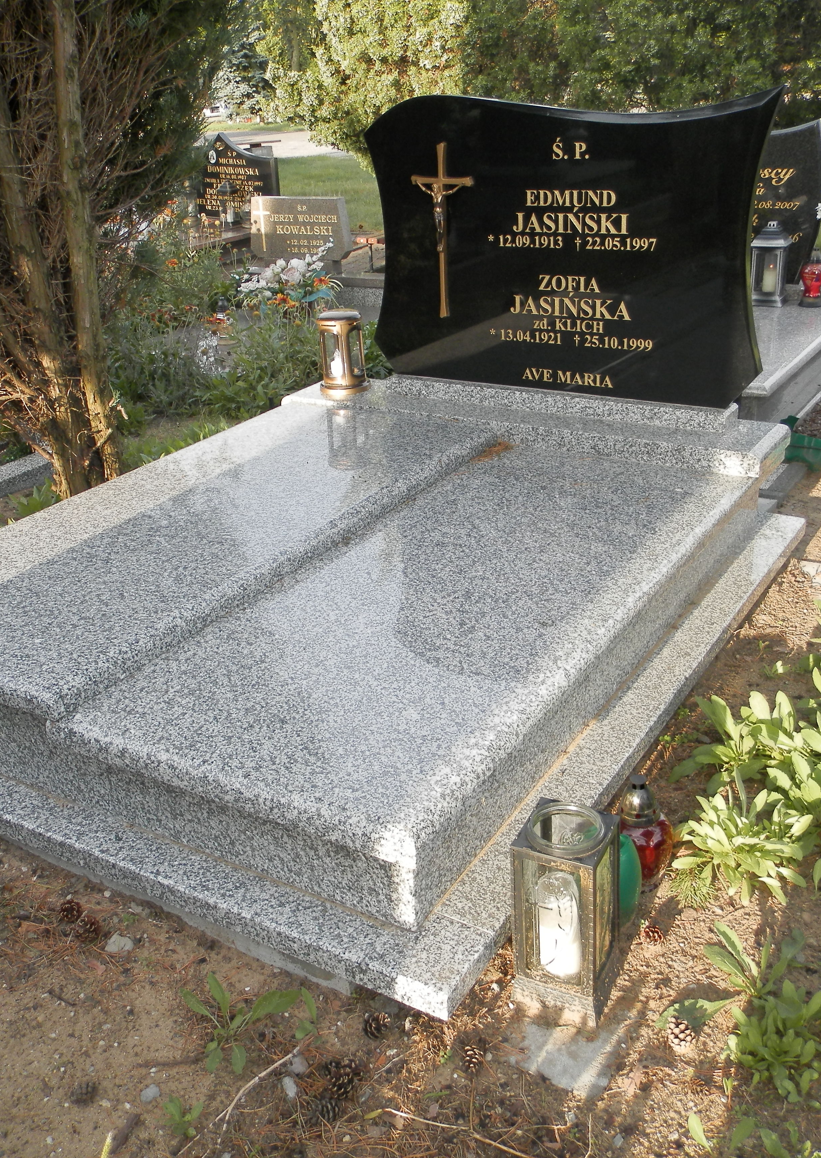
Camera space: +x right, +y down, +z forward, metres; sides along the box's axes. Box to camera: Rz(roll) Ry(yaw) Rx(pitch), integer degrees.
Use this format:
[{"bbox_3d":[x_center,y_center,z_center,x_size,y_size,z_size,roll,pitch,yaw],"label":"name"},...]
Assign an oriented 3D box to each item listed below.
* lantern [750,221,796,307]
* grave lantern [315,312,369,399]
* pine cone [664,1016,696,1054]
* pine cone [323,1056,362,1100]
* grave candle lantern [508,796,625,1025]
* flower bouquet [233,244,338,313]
[{"bbox_3d":[1.613,-1.431,4.976,0.160,0.375,0.160,12,27,29],"label":"lantern"},{"bbox_3d":[-0.229,-0.770,3.787,0.175,0.260,0.175,-3,24,1],"label":"grave lantern"},{"bbox_3d":[0.407,0.690,1.689,0.044,0.042,0.053,4,24,15],"label":"pine cone"},{"bbox_3d":[-0.099,0.733,1.637,0.050,0.045,0.056,-5,24,-6],"label":"pine cone"},{"bbox_3d":[0.236,0.500,1.678,0.127,0.296,0.127,9,27,25],"label":"grave candle lantern"},{"bbox_3d":[-0.624,-1.497,5.570,0.460,0.310,0.320,11,28,30],"label":"flower bouquet"}]

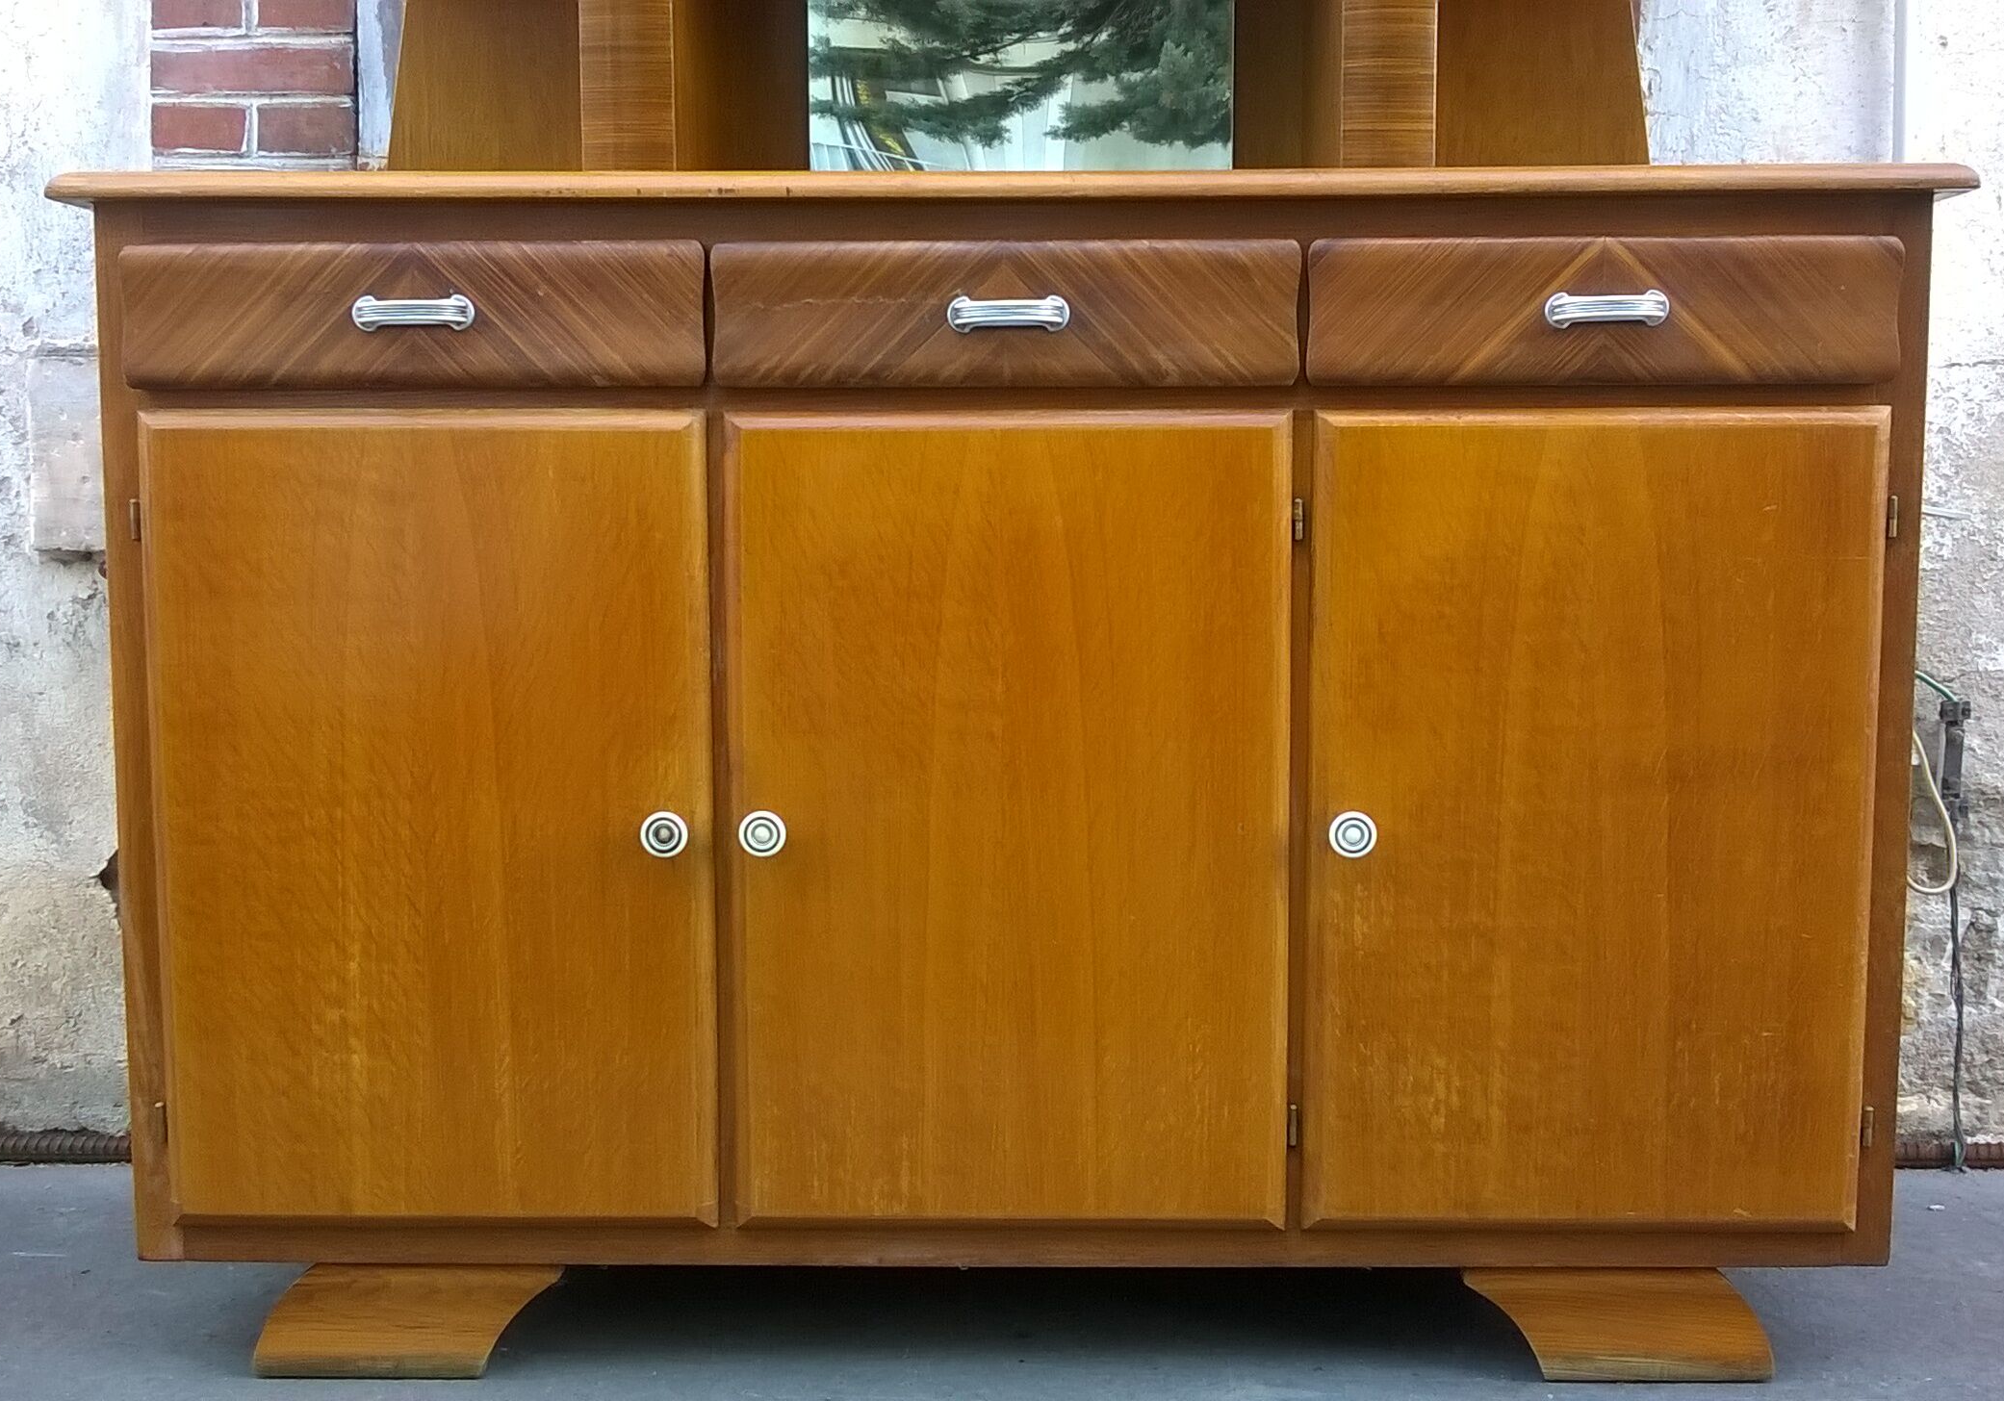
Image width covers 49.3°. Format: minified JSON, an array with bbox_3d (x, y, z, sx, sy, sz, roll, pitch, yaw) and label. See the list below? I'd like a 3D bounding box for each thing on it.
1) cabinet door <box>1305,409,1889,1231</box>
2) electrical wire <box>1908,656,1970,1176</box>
[{"bbox_3d":[0.490,0.106,1.816,0.467,0.690,0.024,0,6,1],"label":"cabinet door"},{"bbox_3d":[1.030,0.244,2.404,0.070,0.562,0.040,0,6,1],"label":"electrical wire"}]

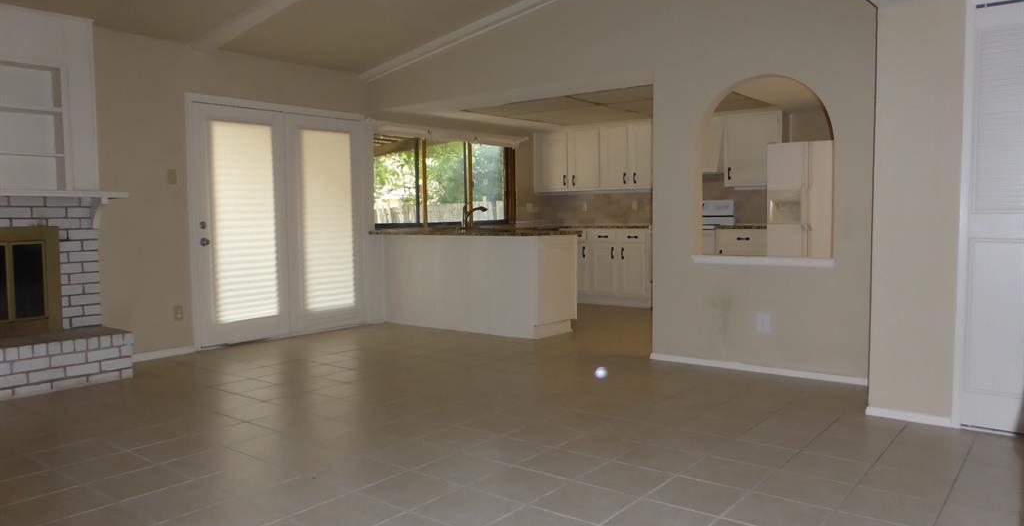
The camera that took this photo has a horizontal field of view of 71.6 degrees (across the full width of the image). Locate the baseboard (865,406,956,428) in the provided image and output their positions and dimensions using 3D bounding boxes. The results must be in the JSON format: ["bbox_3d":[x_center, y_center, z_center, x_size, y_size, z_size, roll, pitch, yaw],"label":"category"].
[{"bbox_3d":[2.018,0.783,3.622,0.395,0.047,0.020,2,4,38],"label":"baseboard"}]

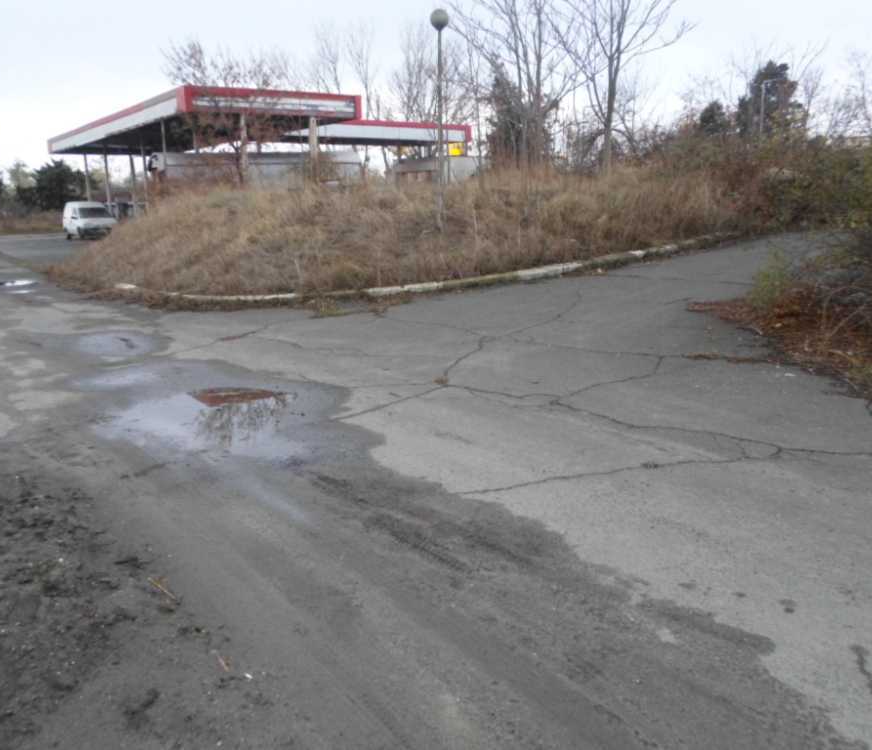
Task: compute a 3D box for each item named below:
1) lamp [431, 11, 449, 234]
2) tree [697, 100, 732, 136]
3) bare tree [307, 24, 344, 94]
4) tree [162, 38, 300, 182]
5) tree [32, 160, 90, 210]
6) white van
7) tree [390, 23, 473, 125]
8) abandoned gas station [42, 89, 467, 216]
[{"bbox_3d":[0.094,-5.863,17.000,0.430,5.024,0.430,-1,14,0],"label":"lamp"},{"bbox_3d":[18.510,-15.244,48.000,2.900,5.778,2.900,4,14,20],"label":"tree"},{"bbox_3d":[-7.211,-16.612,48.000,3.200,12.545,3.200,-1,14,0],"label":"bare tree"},{"bbox_3d":[-6.058,-7.779,21.500,3.800,4.194,3.500,-4,14,-14],"label":"tree"},{"bbox_3d":[-31.030,-15.643,60.000,4.300,4.181,4.200,-7,15,-26],"label":"tree"},{"bbox_3d":[-17.782,-7.998,37.200,1.740,1.870,4.250,-10,16,-33],"label":"white van"},{"bbox_3d":[-0.233,-16.647,48.000,5.300,12.481,5.000,-1,14,0],"label":"tree"},{"bbox_3d":[-9.084,-11.003,40.896,18.430,5.670,26.799,-10,16,-33],"label":"abandoned gas station"}]

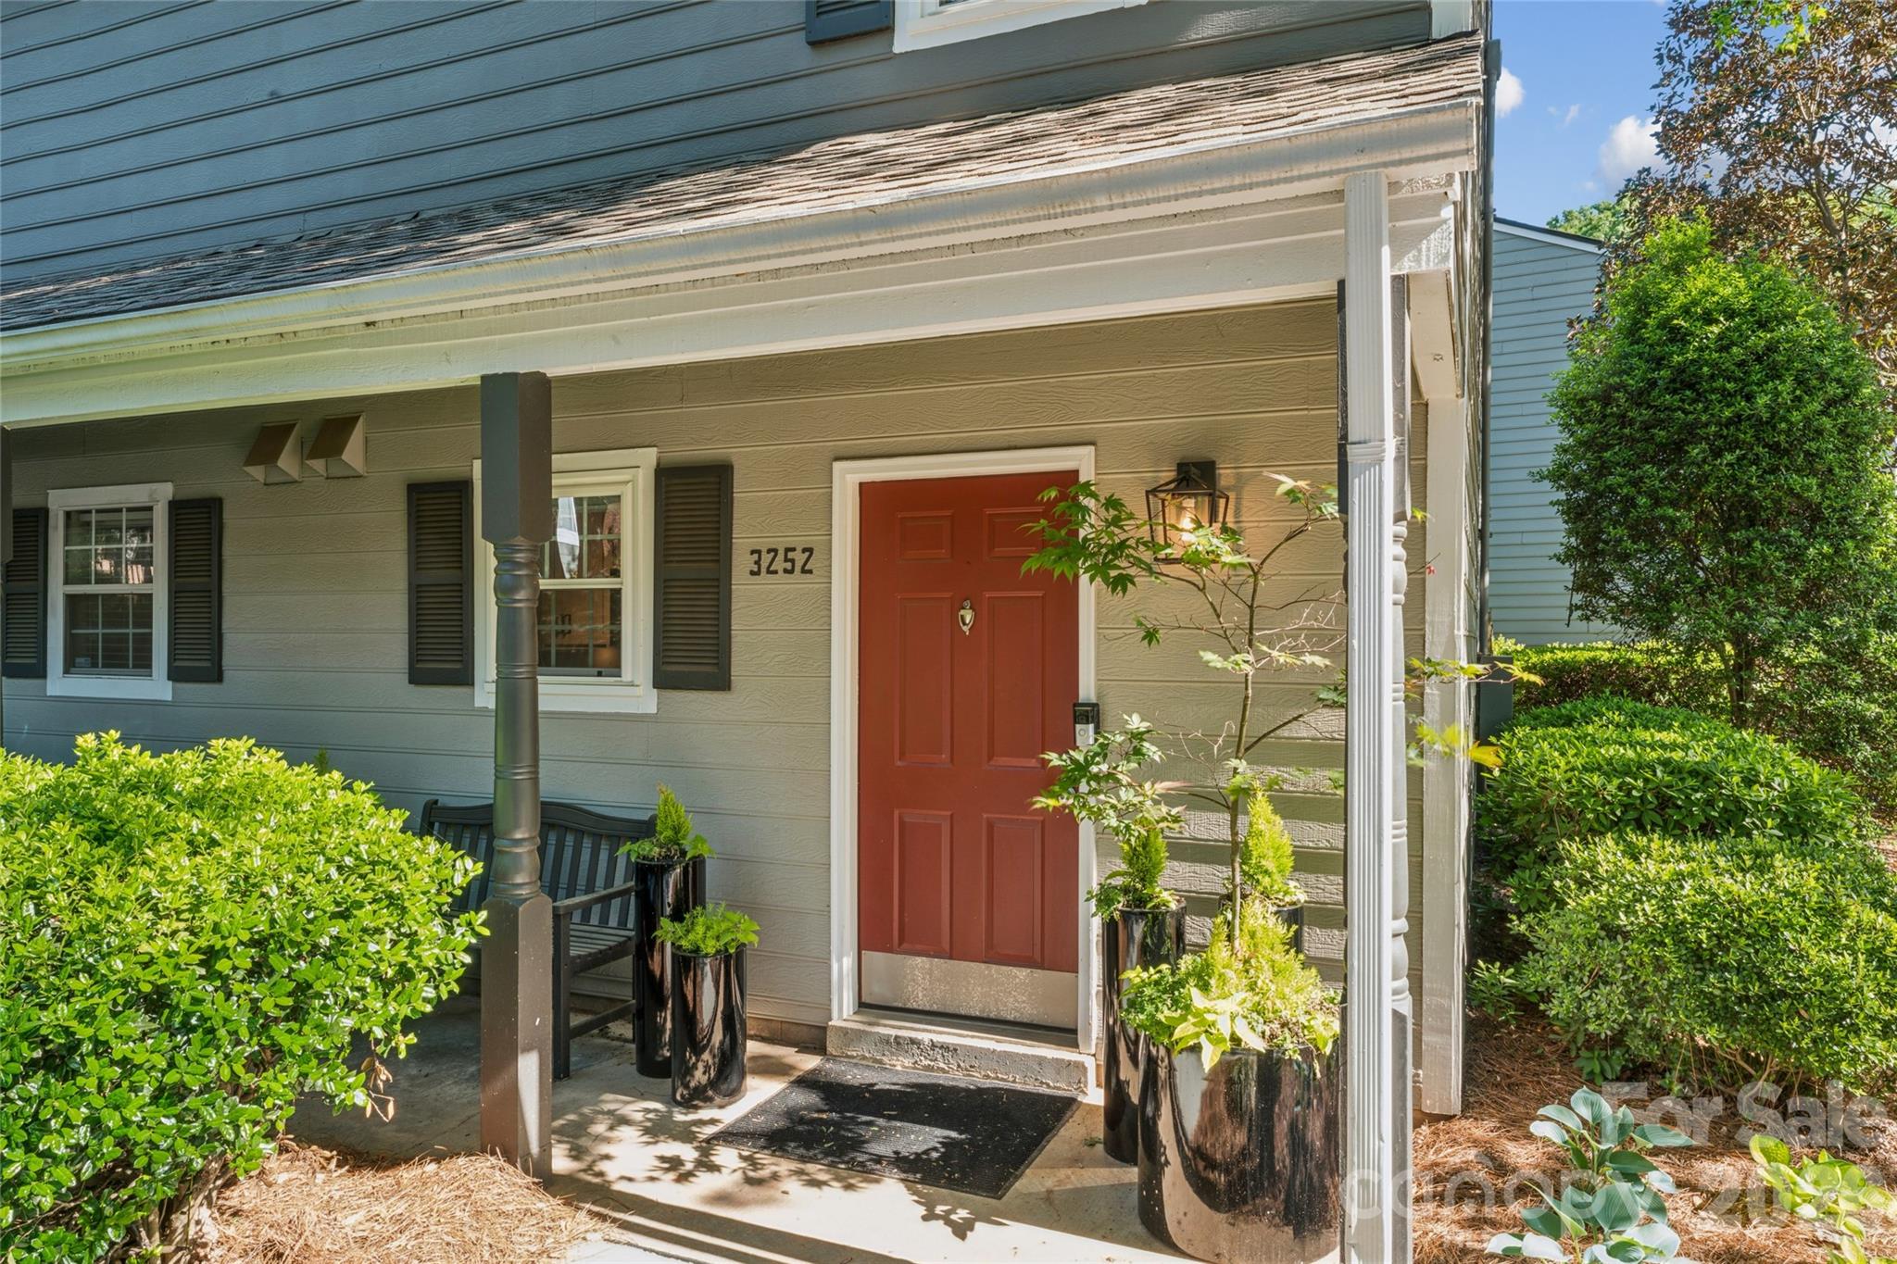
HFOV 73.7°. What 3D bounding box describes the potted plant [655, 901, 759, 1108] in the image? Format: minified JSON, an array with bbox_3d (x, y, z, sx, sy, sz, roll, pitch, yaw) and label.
[{"bbox_3d":[-0.855,1.299,4.478,0.340,0.686,0.340,0,0,0],"label":"potted plant"}]

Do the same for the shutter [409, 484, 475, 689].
[{"bbox_3d":[-2.273,-0.215,5.694,0.375,0.906,0.040,0,0,24],"label":"shutter"}]

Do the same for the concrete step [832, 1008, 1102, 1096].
[{"bbox_3d":[0.061,1.576,4.750,1.055,0.124,0.210,0,0,24],"label":"concrete step"}]

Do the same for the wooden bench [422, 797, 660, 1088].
[{"bbox_3d":[-1.860,1.178,5.112,1.290,0.920,0.610,0,0,24],"label":"wooden bench"}]

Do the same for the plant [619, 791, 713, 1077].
[{"bbox_3d":[-1.064,1.109,4.765,0.326,1.067,0.326,0,0,0],"label":"plant"}]

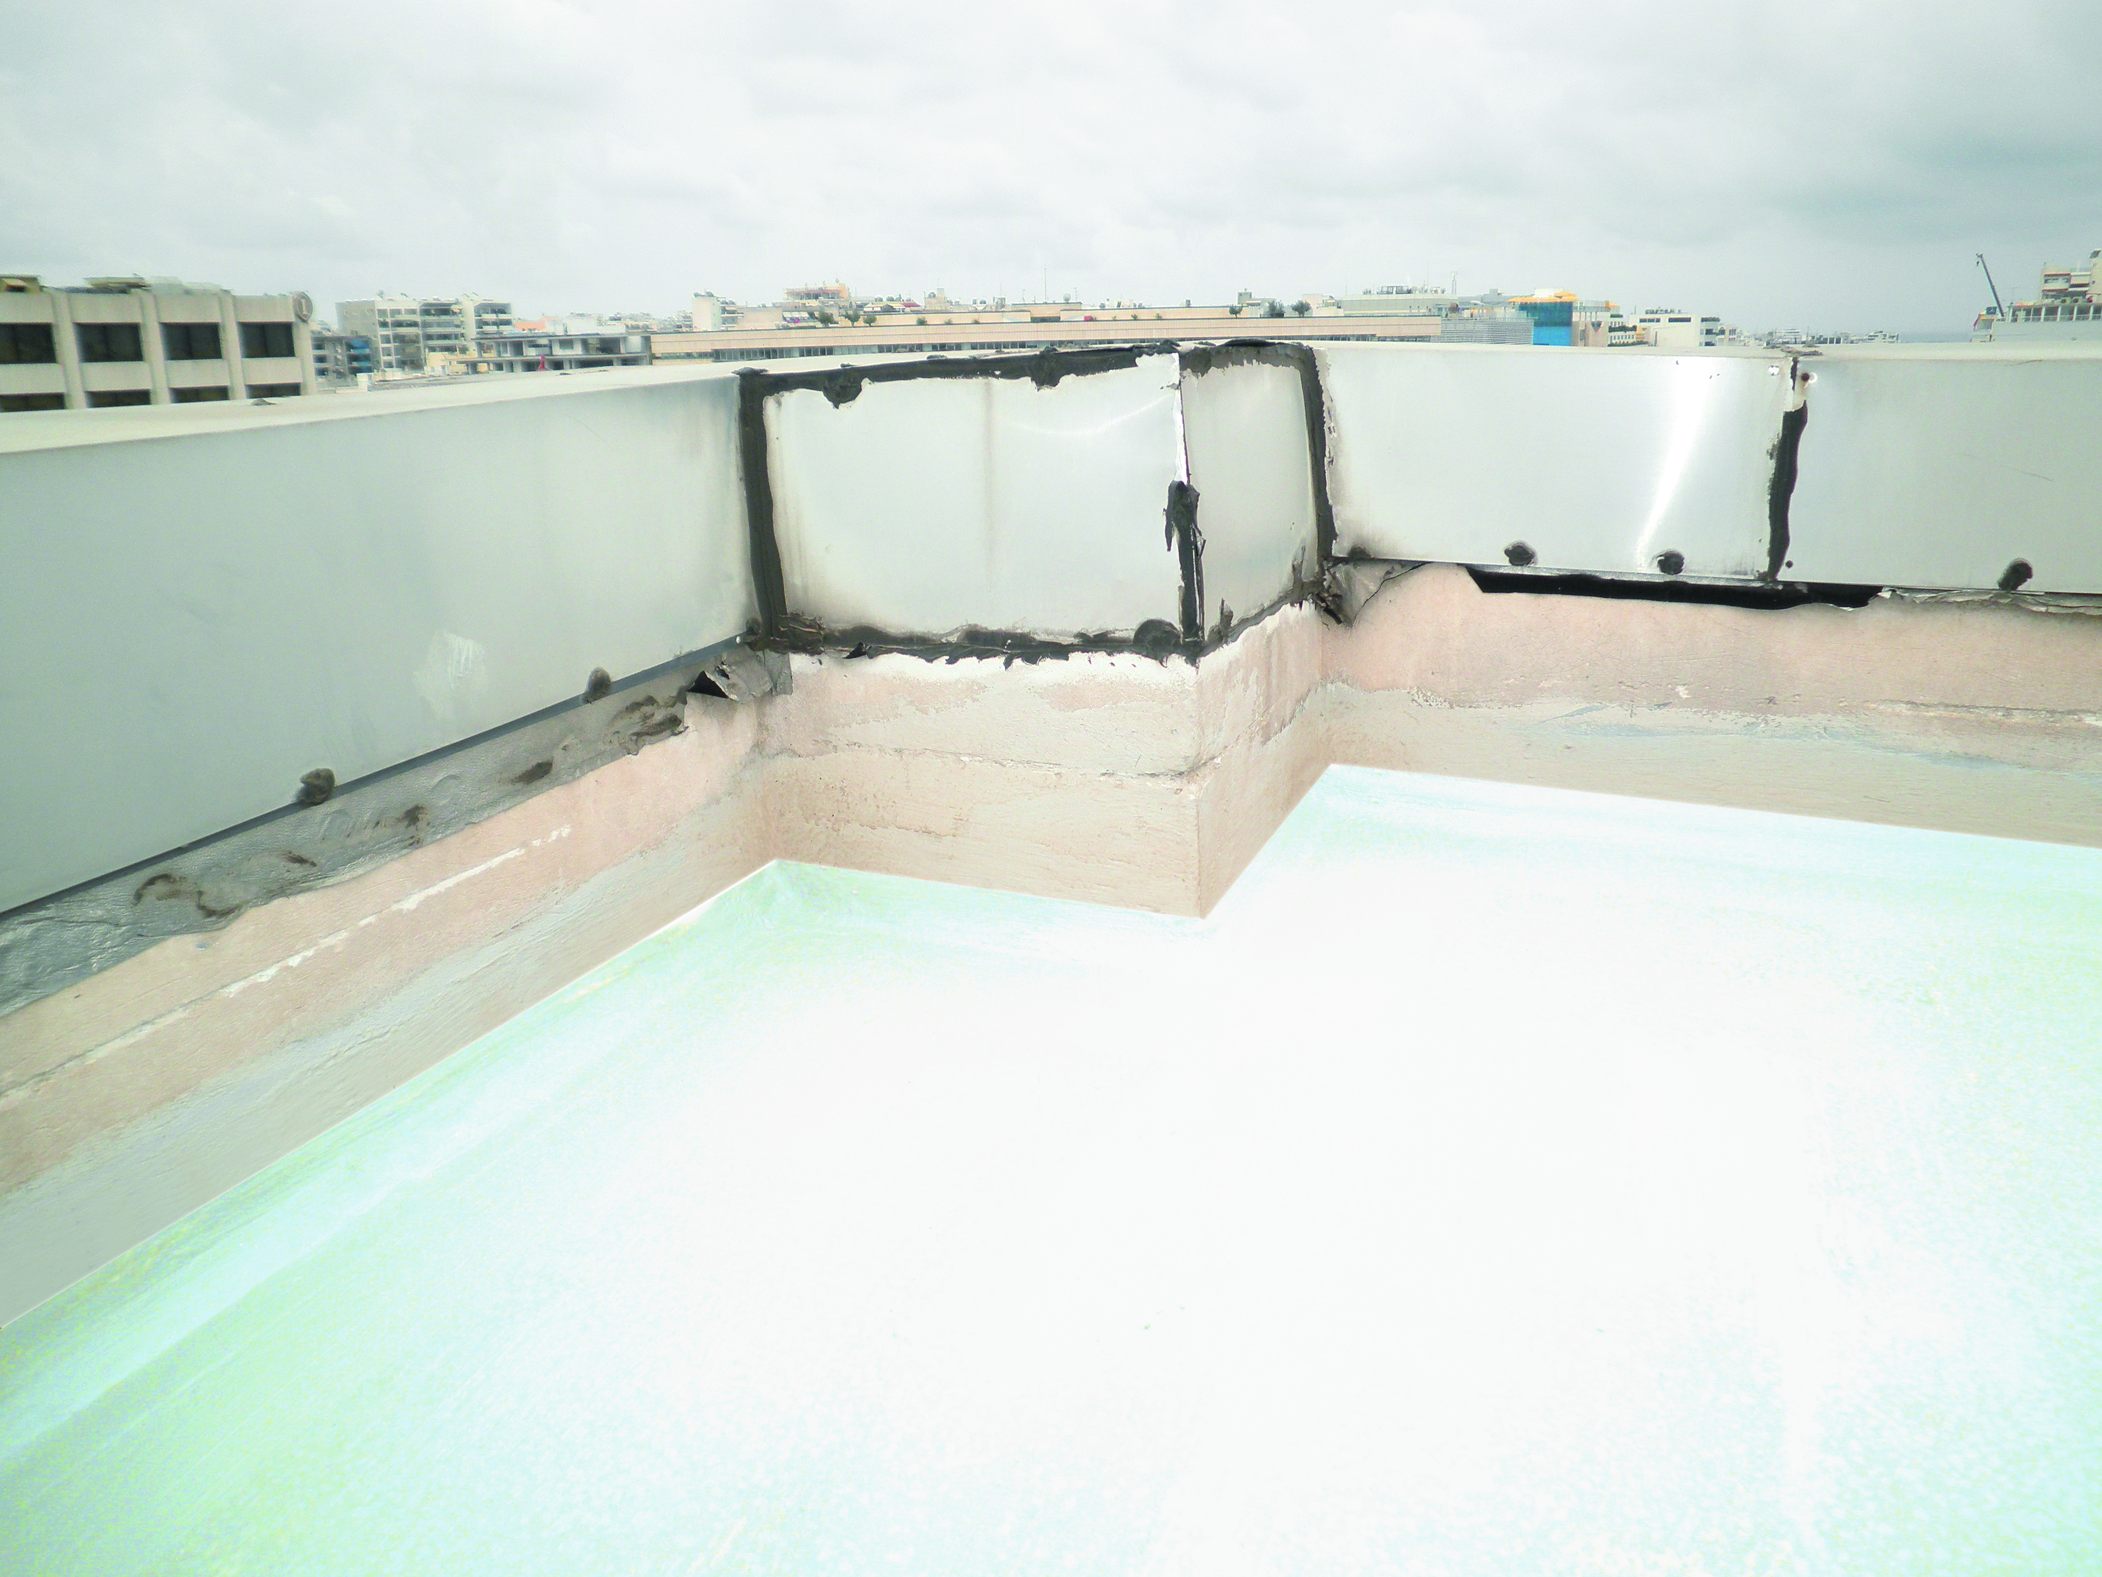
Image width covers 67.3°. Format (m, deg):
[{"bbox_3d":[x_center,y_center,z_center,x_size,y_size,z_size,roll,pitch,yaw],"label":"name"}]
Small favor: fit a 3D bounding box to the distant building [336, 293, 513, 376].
[{"bbox_3d":[-162.280,-115.802,408.471,15.520,20.370,39.770,9,19,30],"label":"distant building"}]

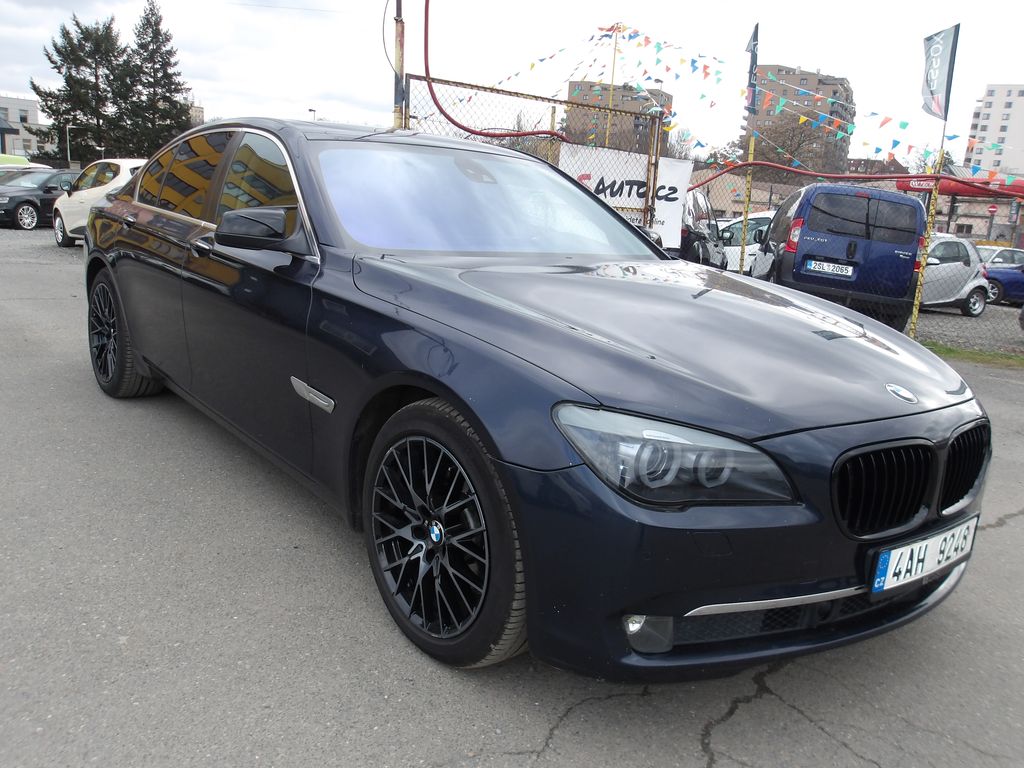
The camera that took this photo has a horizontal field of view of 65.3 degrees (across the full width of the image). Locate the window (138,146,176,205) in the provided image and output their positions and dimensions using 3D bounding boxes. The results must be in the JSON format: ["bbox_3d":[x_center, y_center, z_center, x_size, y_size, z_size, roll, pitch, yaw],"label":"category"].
[{"bbox_3d":[-1.753,-1.041,3.952,0.060,0.326,0.420,22,-2,-42],"label":"window"}]

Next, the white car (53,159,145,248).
[{"bbox_3d":[-5.840,-2.757,12.679,4.050,1.450,1.730,15,16,41],"label":"white car"}]

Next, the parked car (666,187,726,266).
[{"bbox_3d":[2.177,-1.996,11.376,1.730,1.520,4.000,9,13,21],"label":"parked car"}]

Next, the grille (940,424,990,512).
[{"bbox_3d":[1.161,0.217,2.099,0.370,0.230,0.100,-5,16,-40],"label":"grille"}]

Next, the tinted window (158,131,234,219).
[{"bbox_3d":[-1.444,-0.956,3.603,0.060,0.406,0.800,22,-2,-42],"label":"tinted window"}]

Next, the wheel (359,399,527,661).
[{"bbox_3d":[-0.141,0.389,2.178,0.245,0.700,0.700,-5,16,-40],"label":"wheel"}]

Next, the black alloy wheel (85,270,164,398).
[{"bbox_3d":[-2.121,-0.284,4.426,0.255,0.700,0.700,-5,16,-40],"label":"black alloy wheel"}]

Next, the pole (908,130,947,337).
[{"bbox_3d":[4.632,-1.495,8.912,0.065,2.160,0.065,10,13,26],"label":"pole"}]

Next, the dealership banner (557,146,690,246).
[{"bbox_3d":[1.252,-2.014,8.675,2.100,1.030,0.040,-7,17,-40],"label":"dealership banner"}]

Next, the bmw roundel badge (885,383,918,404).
[{"bbox_3d":[0.972,0.024,1.993,0.082,0.012,0.082,-4,37,-40],"label":"bmw roundel badge"}]

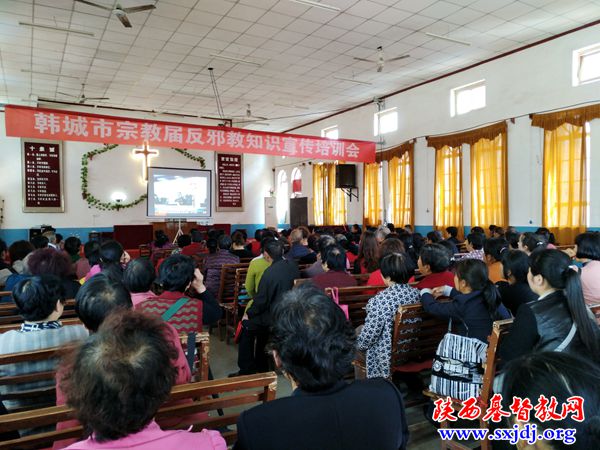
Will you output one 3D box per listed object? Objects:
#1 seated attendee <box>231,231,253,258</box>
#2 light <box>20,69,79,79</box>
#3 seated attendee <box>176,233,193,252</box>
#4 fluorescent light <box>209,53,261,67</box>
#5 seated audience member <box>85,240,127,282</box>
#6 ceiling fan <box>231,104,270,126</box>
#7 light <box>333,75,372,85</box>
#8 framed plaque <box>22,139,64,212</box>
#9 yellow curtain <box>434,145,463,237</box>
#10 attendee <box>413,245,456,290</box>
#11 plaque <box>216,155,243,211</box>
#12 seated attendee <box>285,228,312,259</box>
[{"bbox_3d":[-0.913,0.707,5.758,0.460,1.270,0.720,-1,1,-30],"label":"seated attendee"},{"bbox_3d":[-6.155,-3.711,9.871,1.230,0.070,0.070,-1,1,-32],"label":"light"},{"bbox_3d":[-1.606,0.741,5.458,0.460,1.230,0.720,-1,1,-30],"label":"seated attendee"},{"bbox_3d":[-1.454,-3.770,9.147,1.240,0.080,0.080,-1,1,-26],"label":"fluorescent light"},{"bbox_3d":[-1.798,0.781,3.807,0.500,1.250,0.720,-1,1,-22],"label":"seated audience member"},{"bbox_3d":[-1.690,-3.775,13.280,1.360,0.460,1.360,-1,1,-32],"label":"ceiling fan"},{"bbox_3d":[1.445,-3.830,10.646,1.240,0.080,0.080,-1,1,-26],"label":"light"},{"bbox_3d":[-8.018,-1.541,12.440,1.090,2.300,0.070,-1,1,-26],"label":"framed plaque"},{"bbox_3d":[3.320,-0.836,8.914,0.150,1.990,0.720,-1,1,-34],"label":"yellow curtain"},{"bbox_3d":[0.931,0.763,3.065,0.500,1.260,0.720,-1,1,-32],"label":"attendee"},{"bbox_3d":[-2.719,-1.710,15.533,1.100,2.360,0.070,-1,1,-32],"label":"plaque"},{"bbox_3d":[-0.054,0.700,5.281,0.520,1.310,0.720,-1,1,-14],"label":"seated attendee"}]

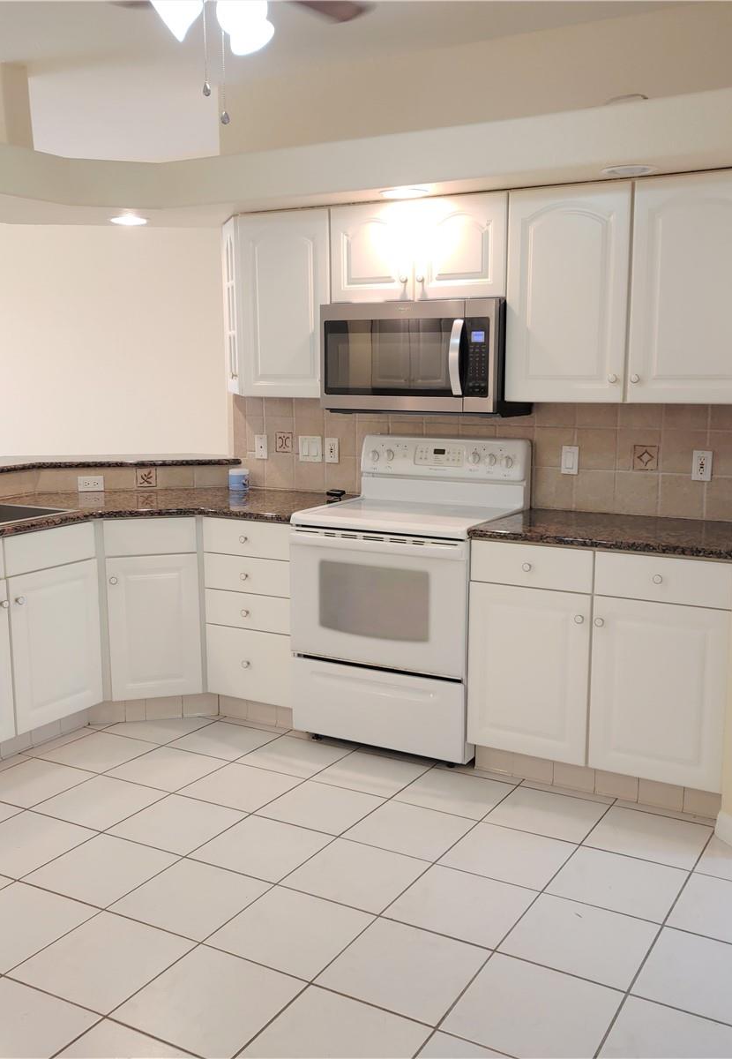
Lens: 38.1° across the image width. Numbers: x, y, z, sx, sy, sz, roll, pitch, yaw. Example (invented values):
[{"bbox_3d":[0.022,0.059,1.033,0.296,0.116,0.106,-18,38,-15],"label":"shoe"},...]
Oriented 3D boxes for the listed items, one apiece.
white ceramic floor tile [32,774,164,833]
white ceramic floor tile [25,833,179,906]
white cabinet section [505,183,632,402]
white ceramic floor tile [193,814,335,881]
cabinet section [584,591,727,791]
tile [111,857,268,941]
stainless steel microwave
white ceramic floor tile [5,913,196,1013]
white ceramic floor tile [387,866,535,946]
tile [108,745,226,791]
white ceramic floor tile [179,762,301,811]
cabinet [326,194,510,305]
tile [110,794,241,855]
[{"bbox_3d":[-0.922,0.954,3.696,0.343,0.010,0.343,6,11,29],"label":"white ceramic floor tile"},{"bbox_3d":[-0.799,1.036,3.223,0.343,0.010,0.343,6,11,29],"label":"white ceramic floor tile"},{"bbox_3d":[0.793,-0.859,3.923,0.449,0.750,0.320,5,11,29],"label":"white cabinet section"},{"bbox_3d":[-0.323,1.004,3.336,0.341,0.010,0.341,6,11,30],"label":"white ceramic floor tile"},{"bbox_3d":[1.103,0.505,3.763,0.446,0.609,0.550,5,11,29],"label":"cabinet section"},{"bbox_3d":[-0.501,1.064,3.058,0.343,0.010,0.343,6,11,29],"label":"tile"},{"bbox_3d":[0.249,-0.671,4.158,0.759,0.425,0.410,5,11,30],"label":"stainless steel microwave"},{"bbox_3d":[-0.673,1.111,2.751,0.340,0.012,0.340,5,11,29],"label":"white ceramic floor tile"},{"bbox_3d":[0.272,1.063,2.994,0.341,0.010,0.341,6,11,30],"label":"white ceramic floor tile"},{"bbox_3d":[-0.743,0.902,3.995,0.340,0.012,0.340,5,11,29],"label":"tile"},{"bbox_3d":[-0.445,0.926,3.797,0.341,0.010,0.341,6,11,30],"label":"white ceramic floor tile"},{"bbox_3d":[0.266,-1.071,4.125,0.752,0.370,0.330,5,11,30],"label":"cabinet"},{"bbox_3d":[-0.623,0.980,3.533,0.340,0.012,0.340,5,11,29],"label":"tile"}]

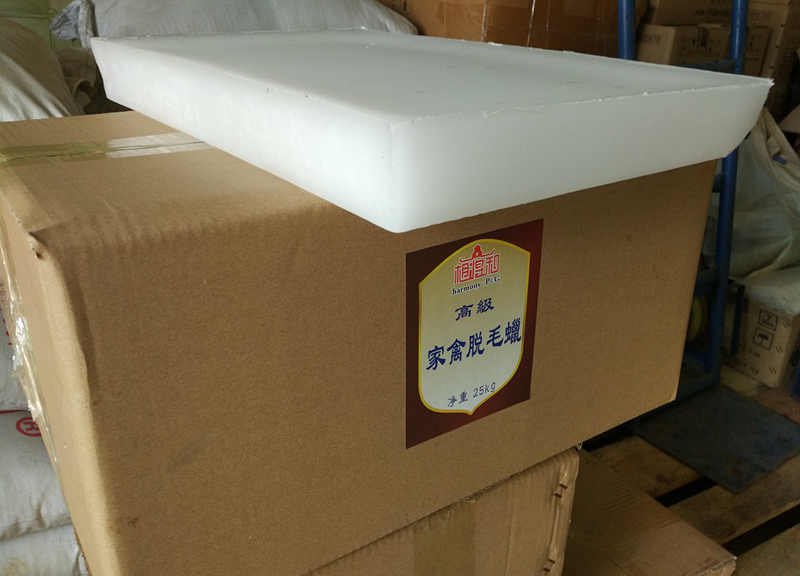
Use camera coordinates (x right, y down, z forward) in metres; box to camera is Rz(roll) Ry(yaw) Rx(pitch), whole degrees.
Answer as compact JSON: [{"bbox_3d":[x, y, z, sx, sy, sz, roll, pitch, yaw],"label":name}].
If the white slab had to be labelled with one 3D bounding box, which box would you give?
[{"bbox_3d":[-0.018,-0.151,0.525,0.290,0.049,0.447,-16,29,-33],"label":"white slab"}]

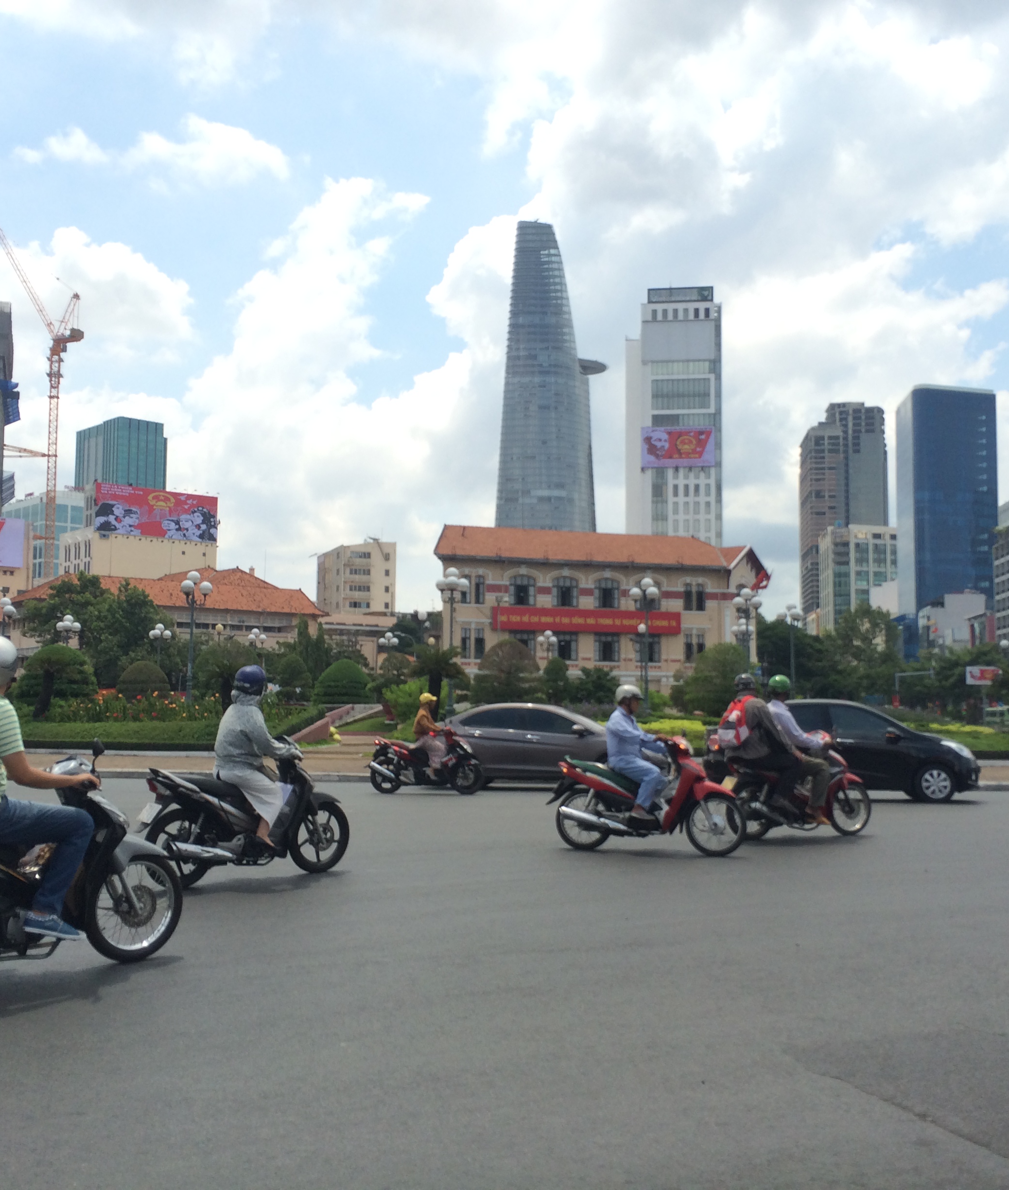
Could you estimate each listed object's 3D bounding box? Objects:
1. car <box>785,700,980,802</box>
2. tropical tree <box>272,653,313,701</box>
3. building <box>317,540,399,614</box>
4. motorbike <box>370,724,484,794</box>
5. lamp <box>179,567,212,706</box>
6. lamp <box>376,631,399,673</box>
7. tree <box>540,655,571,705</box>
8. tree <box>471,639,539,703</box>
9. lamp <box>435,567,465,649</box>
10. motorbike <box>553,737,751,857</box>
[{"bbox_3d":[5.065,2.325,20.778,3.850,1.510,1.700,0,-5,3],"label":"car"},{"bbox_3d":[-7.700,3.120,49.916,1.500,1.850,1.500,0,-5,0],"label":"tropical tree"},{"bbox_3d":[-31.894,8.581,296.045,11.500,35.500,22.000,2,-5,-20],"label":"building"},{"bbox_3d":[-1.232,2.612,21.700,1.870,1.110,0.680,0,-5,3],"label":"motorbike"},{"bbox_3d":[-9.745,1.901,43.500,1.030,5.300,1.030,0,-5,0],"label":"lamp"},{"bbox_3d":[-5.995,4.070,70.000,1.150,4.700,1.150,0,-5,0],"label":"lamp"},{"bbox_3d":[2.095,3.609,56.000,1.200,2.250,1.200,0,-5,0],"label":"tree"},{"bbox_3d":[0.074,3.223,55.000,2.650,2.950,2.600,0,-5,0],"label":"tree"},{"bbox_3d":[-1.667,1.966,43.500,1.030,5.500,1.030,0,-5,0],"label":"lamp"},{"bbox_3d":[1.314,1.840,12.679,1.880,1.070,0.700,-2,-5,22],"label":"motorbike"}]

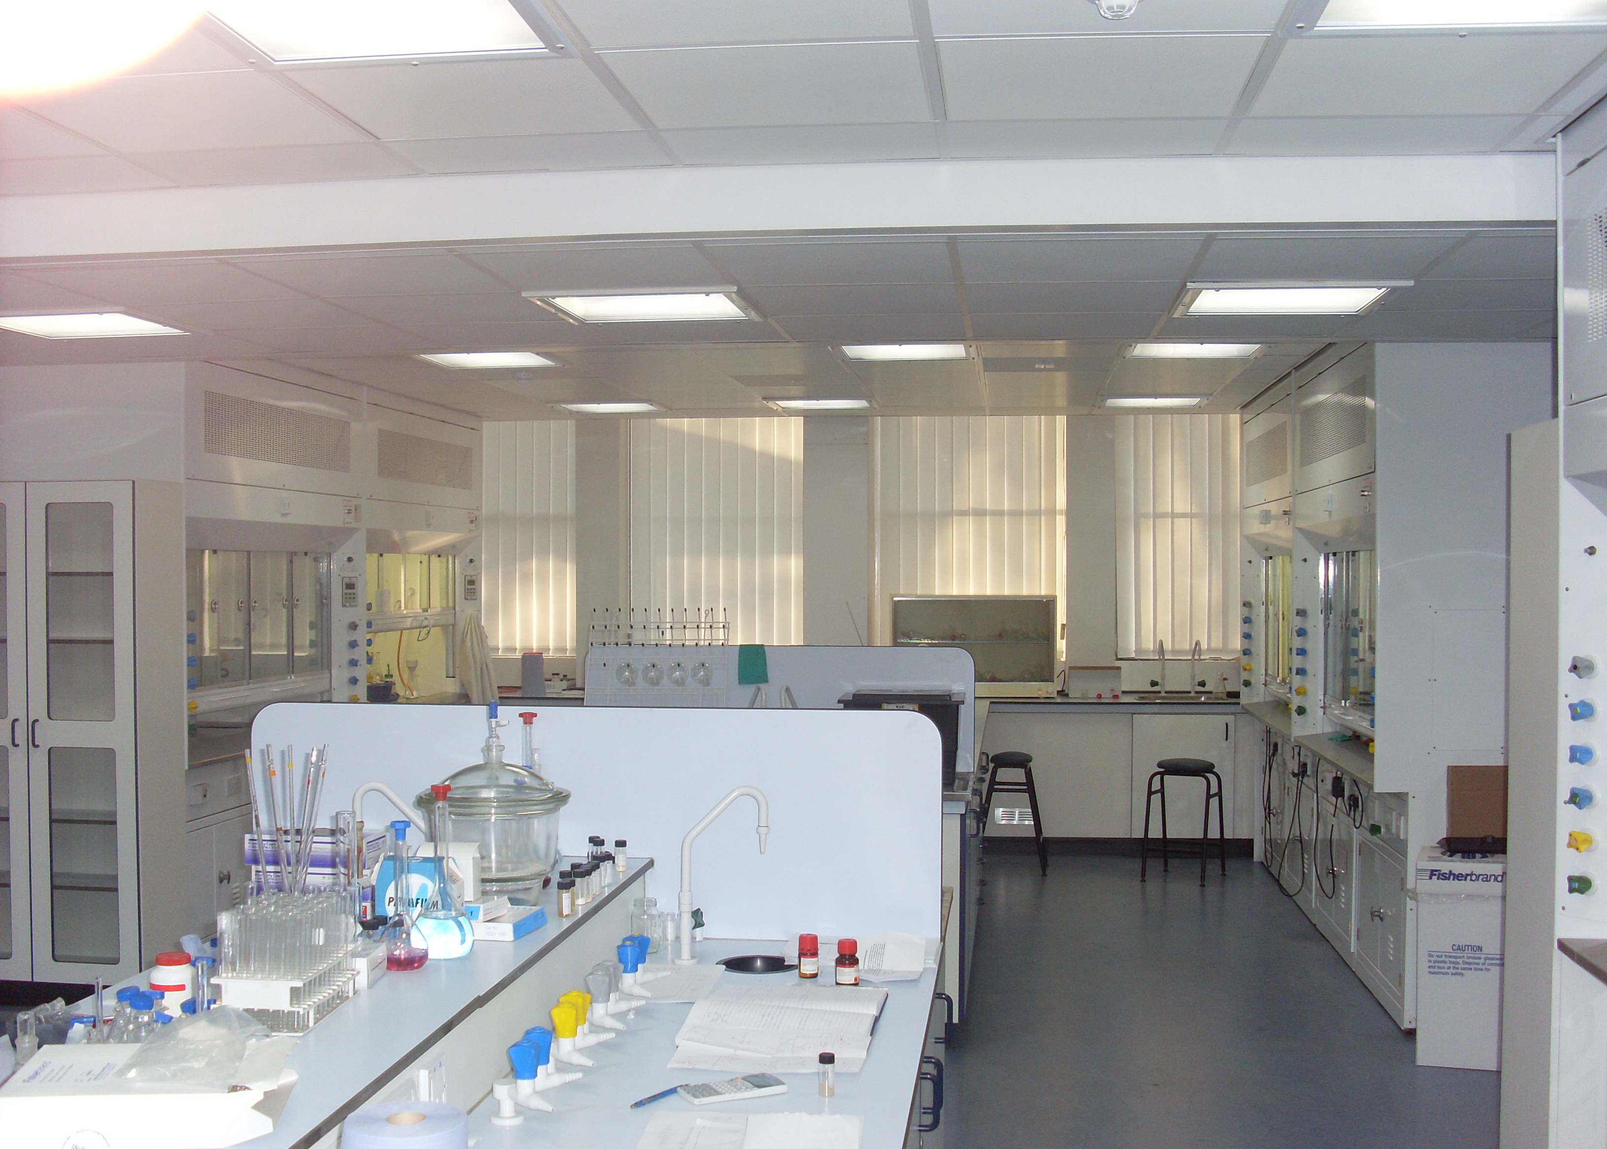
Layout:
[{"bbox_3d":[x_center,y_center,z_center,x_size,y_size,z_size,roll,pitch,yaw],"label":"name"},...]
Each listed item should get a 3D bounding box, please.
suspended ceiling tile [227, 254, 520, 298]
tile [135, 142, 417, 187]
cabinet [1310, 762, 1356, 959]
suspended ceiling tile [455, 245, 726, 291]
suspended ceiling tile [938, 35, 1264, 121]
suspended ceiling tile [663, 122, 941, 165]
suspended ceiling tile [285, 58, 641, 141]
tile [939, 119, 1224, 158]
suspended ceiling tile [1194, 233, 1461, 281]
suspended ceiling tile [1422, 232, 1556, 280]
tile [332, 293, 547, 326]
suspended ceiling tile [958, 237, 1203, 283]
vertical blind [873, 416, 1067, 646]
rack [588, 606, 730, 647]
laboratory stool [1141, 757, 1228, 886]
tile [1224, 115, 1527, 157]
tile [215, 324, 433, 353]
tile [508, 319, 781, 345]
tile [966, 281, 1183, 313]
[{"bbox_3d":[-1.154,-0.827,4.854,0.600,0.020,0.602,0,0,7],"label":"suspended ceiling tile"},{"bbox_3d":[-1.168,-0.913,3.896,0.595,0.020,0.321,0,0,7],"label":"tile"},{"bbox_3d":[2.604,1.217,7.660,0.550,0.700,0.940,0,0,7],"label":"cabinet"},{"bbox_3d":[-0.525,-0.800,4.649,0.600,0.025,0.600,0,0,7],"label":"suspended ceiling tile"},{"bbox_3d":[0.537,-0.916,3.246,0.595,0.020,0.585,0,0,7],"label":"suspended ceiling tile"},{"bbox_3d":[-0.001,-0.980,3.983,0.600,0.020,0.330,0,0,7],"label":"suspended ceiling tile"},{"bbox_3d":[-0.663,-0.940,3.501,0.600,0.025,0.600,0,0,7],"label":"suspended ceiling tile"},{"bbox_3d":[0.589,-0.920,3.686,0.595,0.020,0.321,0,0,7],"label":"tile"},{"bbox_3d":[1.257,-0.778,4.304,0.595,0.020,0.595,0,0,7],"label":"suspended ceiling tile"},{"bbox_3d":[1.938,-0.810,4.502,0.600,0.020,0.602,0,0,7],"label":"suspended ceiling tile"},{"bbox_3d":[-1.062,-0.799,5.330,0.600,0.025,0.600,0,0,7],"label":"tile"},{"bbox_3d":[0.719,-0.826,4.629,0.600,0.020,0.602,0,0,7],"label":"suspended ceiling tile"},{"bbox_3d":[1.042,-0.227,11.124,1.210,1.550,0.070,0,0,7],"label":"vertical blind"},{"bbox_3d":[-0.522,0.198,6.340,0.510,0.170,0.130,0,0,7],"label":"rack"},{"bbox_3d":[1.970,1.274,9.105,0.360,0.606,0.340,0,0,28],"label":"laboratory stool"},{"bbox_3d":[1.165,-0.910,3.616,0.595,0.020,0.321,0,0,7],"label":"tile"},{"bbox_3d":[-1.594,-0.796,5.989,0.600,0.025,0.600,0,0,7],"label":"tile"},{"bbox_3d":[-0.384,-0.804,5.845,0.600,0.025,0.600,0,0,7],"label":"tile"},{"bbox_3d":[0.790,-0.827,5.226,0.600,0.020,0.602,0,0,7],"label":"tile"}]

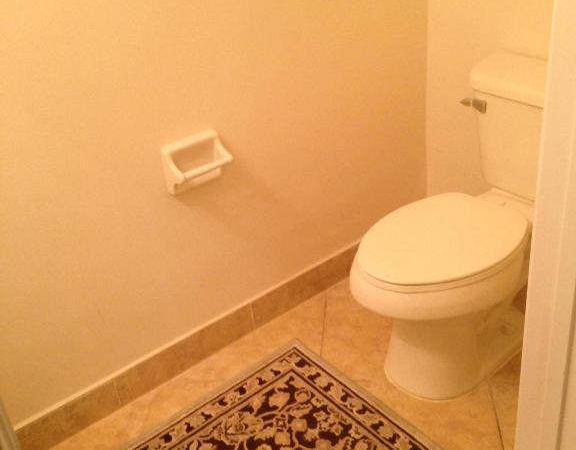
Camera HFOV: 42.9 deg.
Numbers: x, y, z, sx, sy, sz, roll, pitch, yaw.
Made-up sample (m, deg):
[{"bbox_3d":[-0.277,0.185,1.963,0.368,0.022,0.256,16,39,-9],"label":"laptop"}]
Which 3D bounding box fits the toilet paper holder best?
[{"bbox_3d":[-0.226,-0.153,1.871,0.163,0.134,0.073,-26,36,-31],"label":"toilet paper holder"}]

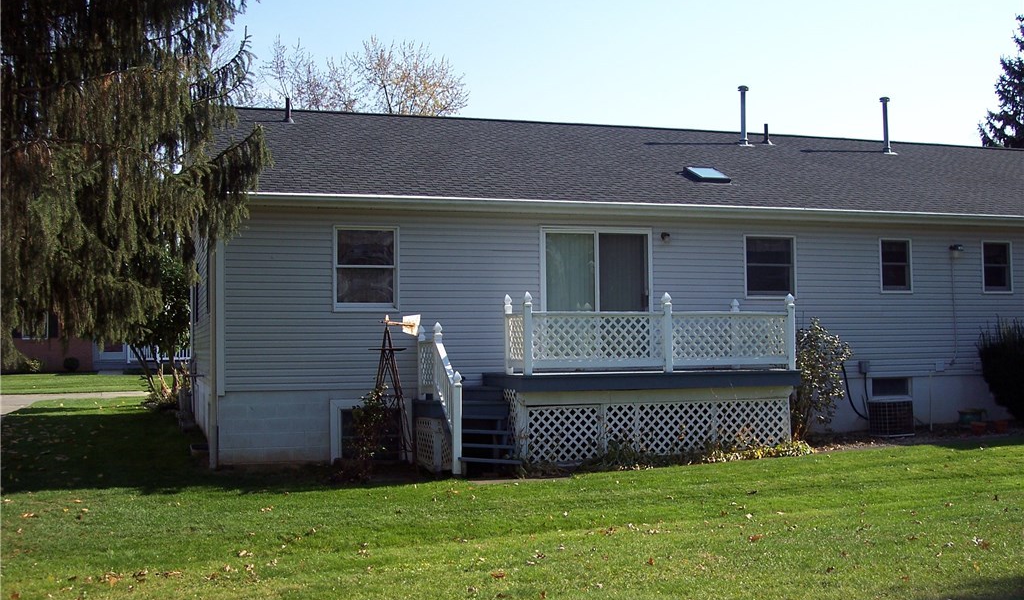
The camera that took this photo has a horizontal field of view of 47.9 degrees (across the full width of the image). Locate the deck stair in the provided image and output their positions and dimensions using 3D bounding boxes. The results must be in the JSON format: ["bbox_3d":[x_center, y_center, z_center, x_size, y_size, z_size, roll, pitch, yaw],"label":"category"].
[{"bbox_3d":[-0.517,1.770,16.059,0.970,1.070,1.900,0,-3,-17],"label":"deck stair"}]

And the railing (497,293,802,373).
[{"bbox_3d":[1.933,0.507,17.337,4.220,1.138,1.790,0,-3,-17],"label":"railing"}]

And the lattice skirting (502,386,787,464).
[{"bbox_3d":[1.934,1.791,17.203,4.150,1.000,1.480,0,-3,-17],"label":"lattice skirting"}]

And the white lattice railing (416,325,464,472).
[{"bbox_3d":[-1.027,1.318,16.154,0.120,2.015,2.220,0,-3,-17],"label":"white lattice railing"}]

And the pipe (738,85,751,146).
[{"bbox_3d":[4.708,-3.729,23.384,0.216,1.240,0.216,-1,-3,0],"label":"pipe"}]

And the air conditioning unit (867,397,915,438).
[{"bbox_3d":[6.186,1.915,18.783,0.510,0.595,0.510,0,-3,-17],"label":"air conditioning unit"}]

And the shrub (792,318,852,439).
[{"bbox_3d":[4.821,1.232,18.046,0.900,1.890,0.850,0,-3,-17],"label":"shrub"}]

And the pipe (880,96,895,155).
[{"bbox_3d":[7.925,-3.679,24.387,0.216,1.220,0.216,0,-3,-17],"label":"pipe"}]

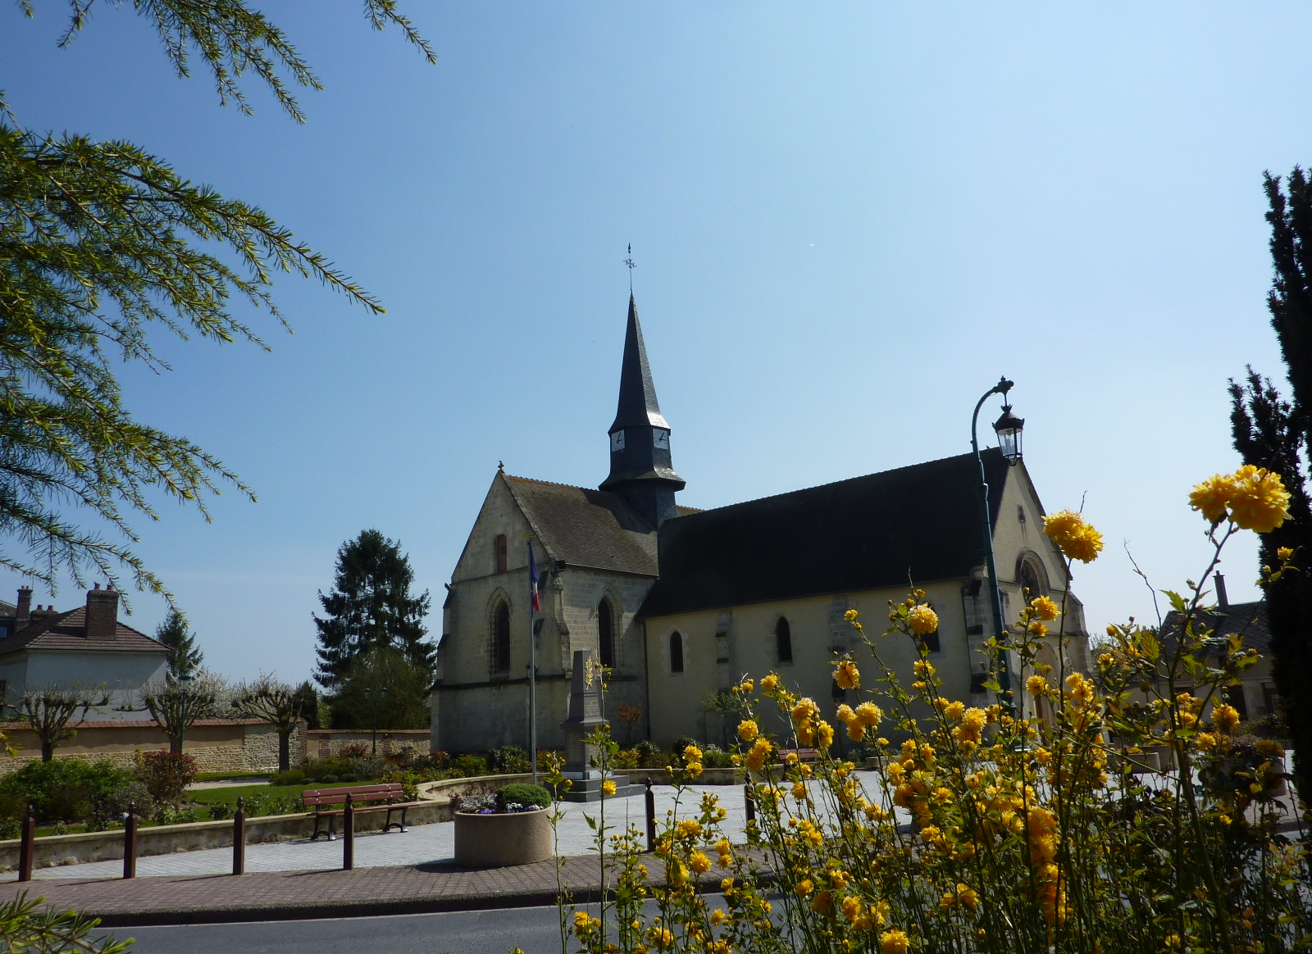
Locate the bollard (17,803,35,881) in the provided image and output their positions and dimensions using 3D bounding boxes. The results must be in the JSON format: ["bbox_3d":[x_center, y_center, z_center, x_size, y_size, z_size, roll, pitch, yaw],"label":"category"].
[{"bbox_3d":[-8.848,5.166,13.382,0.128,1.047,0.128,-2,-13,-5],"label":"bollard"}]

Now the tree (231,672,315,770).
[{"bbox_3d":[-13.030,8.357,32.244,2.663,3.364,2.663,3,-15,-21],"label":"tree"}]

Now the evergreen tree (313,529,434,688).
[{"bbox_3d":[-17.489,9.962,59.497,7.500,13.492,7.500,-3,-13,0],"label":"evergreen tree"}]

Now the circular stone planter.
[{"bbox_3d":[-2.191,5.178,13.714,1.386,0.671,1.386,0,-14,-9],"label":"circular stone planter"}]

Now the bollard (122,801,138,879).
[{"bbox_3d":[-7.308,5.067,13.203,0.120,0.999,0.120,0,-14,-6],"label":"bollard"}]

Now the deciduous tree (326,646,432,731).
[{"bbox_3d":[-15.267,12.325,52.191,5.663,5.889,5.663,2,-14,-16],"label":"deciduous tree"}]

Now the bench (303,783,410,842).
[{"bbox_3d":[-5.135,5.932,16.666,1.912,0.805,0.641,11,-19,-43],"label":"bench"}]

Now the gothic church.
[{"bbox_3d":[3.010,0.419,41.639,26.781,22.120,16.590,-15,-17,41],"label":"gothic church"}]

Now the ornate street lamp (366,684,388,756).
[{"bbox_3d":[-13.150,11.553,44.702,1.050,3.310,0.320,-2,-13,-5],"label":"ornate street lamp"}]

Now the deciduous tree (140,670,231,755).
[{"bbox_3d":[-15.018,7.877,30.113,2.617,3.414,2.617,5,-15,-25],"label":"deciduous tree"}]

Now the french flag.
[{"bbox_3d":[-3.105,2.603,24.381,0.280,1.773,0.200,-3,-13,0],"label":"french flag"}]

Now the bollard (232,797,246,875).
[{"bbox_3d":[-5.873,5.061,13.371,0.128,1.032,0.128,-2,-13,-5],"label":"bollard"}]

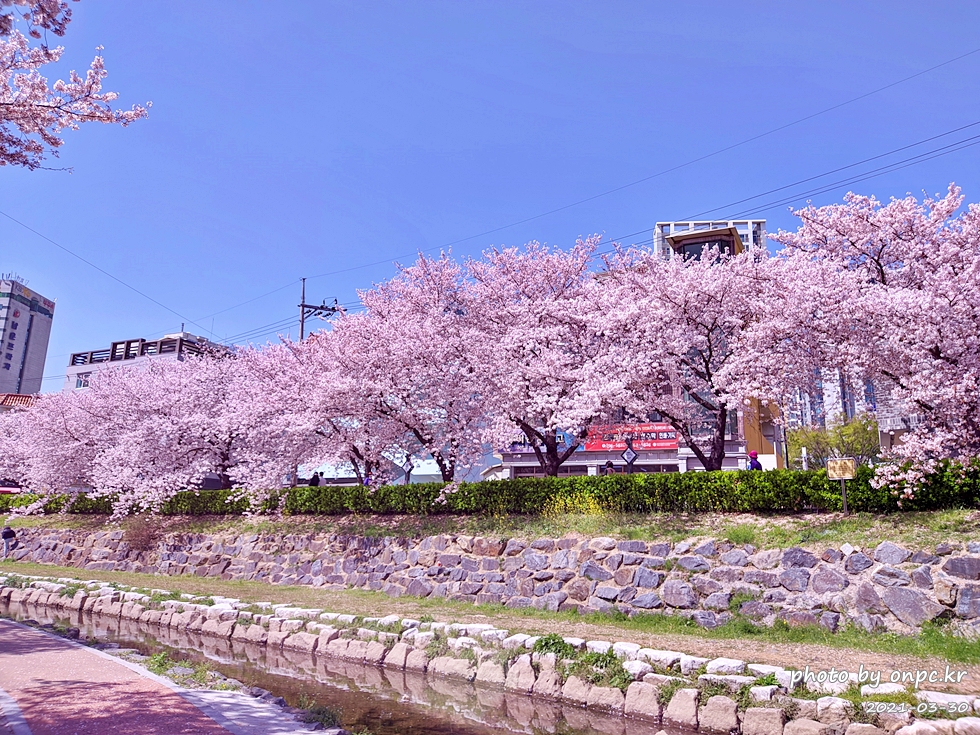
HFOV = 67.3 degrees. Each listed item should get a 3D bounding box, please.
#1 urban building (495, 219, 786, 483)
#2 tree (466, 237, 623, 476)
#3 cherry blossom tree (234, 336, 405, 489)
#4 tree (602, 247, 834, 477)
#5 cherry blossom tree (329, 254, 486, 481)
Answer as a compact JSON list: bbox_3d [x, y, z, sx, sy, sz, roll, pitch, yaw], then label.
[{"bbox_3d":[8.979,1.911,43.731,13.480,14.720,11.000,-5,-15,26],"label":"urban building"},{"bbox_3d":[1.994,0.209,26.287,6.180,9.790,6.390,2,-13,0],"label":"tree"},{"bbox_3d":[-7.754,2.484,33.729,7.730,8.140,7.210,-9,-17,39],"label":"cherry blossom tree"},{"bbox_3d":[6.773,0.197,22.412,7.210,8.340,7.000,-9,-17,39],"label":"tree"},{"bbox_3d":[-3.135,0.536,30.194,6.800,10.610,6.800,2,-13,0],"label":"cherry blossom tree"}]

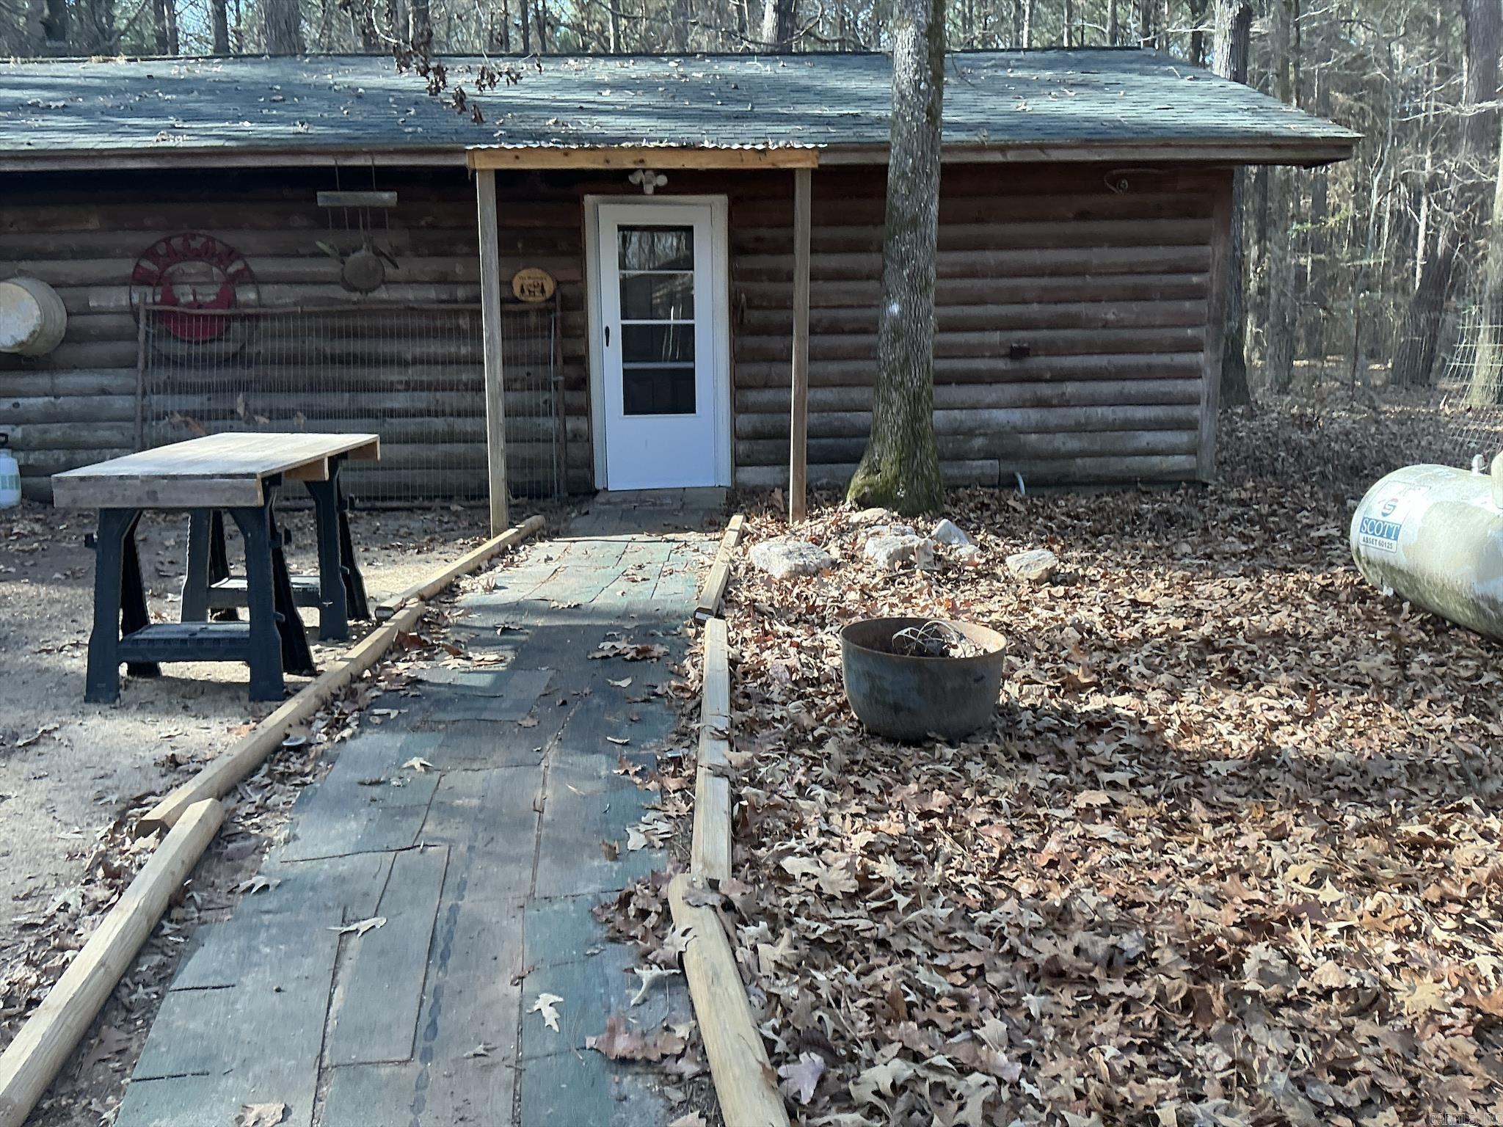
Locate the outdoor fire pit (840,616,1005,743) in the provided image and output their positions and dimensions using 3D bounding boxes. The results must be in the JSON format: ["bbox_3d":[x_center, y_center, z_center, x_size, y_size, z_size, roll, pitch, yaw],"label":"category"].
[{"bbox_3d":[0.574,0.400,4.128,0.560,0.335,0.560,2,13,-1],"label":"outdoor fire pit"}]

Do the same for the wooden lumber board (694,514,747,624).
[{"bbox_3d":[-0.145,-0.024,6.742,0.093,0.068,2.440,0,12,3],"label":"wooden lumber board"}]

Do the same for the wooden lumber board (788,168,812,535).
[{"bbox_3d":[0.303,-1.304,7.517,0.098,2.162,0.095,0,13,-2],"label":"wooden lumber board"}]

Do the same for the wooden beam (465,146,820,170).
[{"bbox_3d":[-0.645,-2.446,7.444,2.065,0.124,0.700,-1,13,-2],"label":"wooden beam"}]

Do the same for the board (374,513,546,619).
[{"bbox_3d":[-1.538,-0.013,6.774,0.093,0.068,2.440,1,12,7],"label":"board"}]

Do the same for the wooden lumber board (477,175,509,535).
[{"bbox_3d":[-1.570,-1.242,7.404,0.098,2.210,0.095,0,13,-2],"label":"wooden lumber board"}]

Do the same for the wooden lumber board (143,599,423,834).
[{"bbox_3d":[-1.583,0.474,4.467,0.093,0.068,2.440,0,12,2],"label":"wooden lumber board"}]

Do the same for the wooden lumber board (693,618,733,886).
[{"bbox_3d":[-0.122,0.534,4.093,0.093,0.068,2.440,-1,12,-1],"label":"wooden lumber board"}]

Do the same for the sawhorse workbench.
[{"bbox_3d":[-2.046,-0.035,4.936,0.760,0.840,1.280,0,13,2],"label":"sawhorse workbench"}]

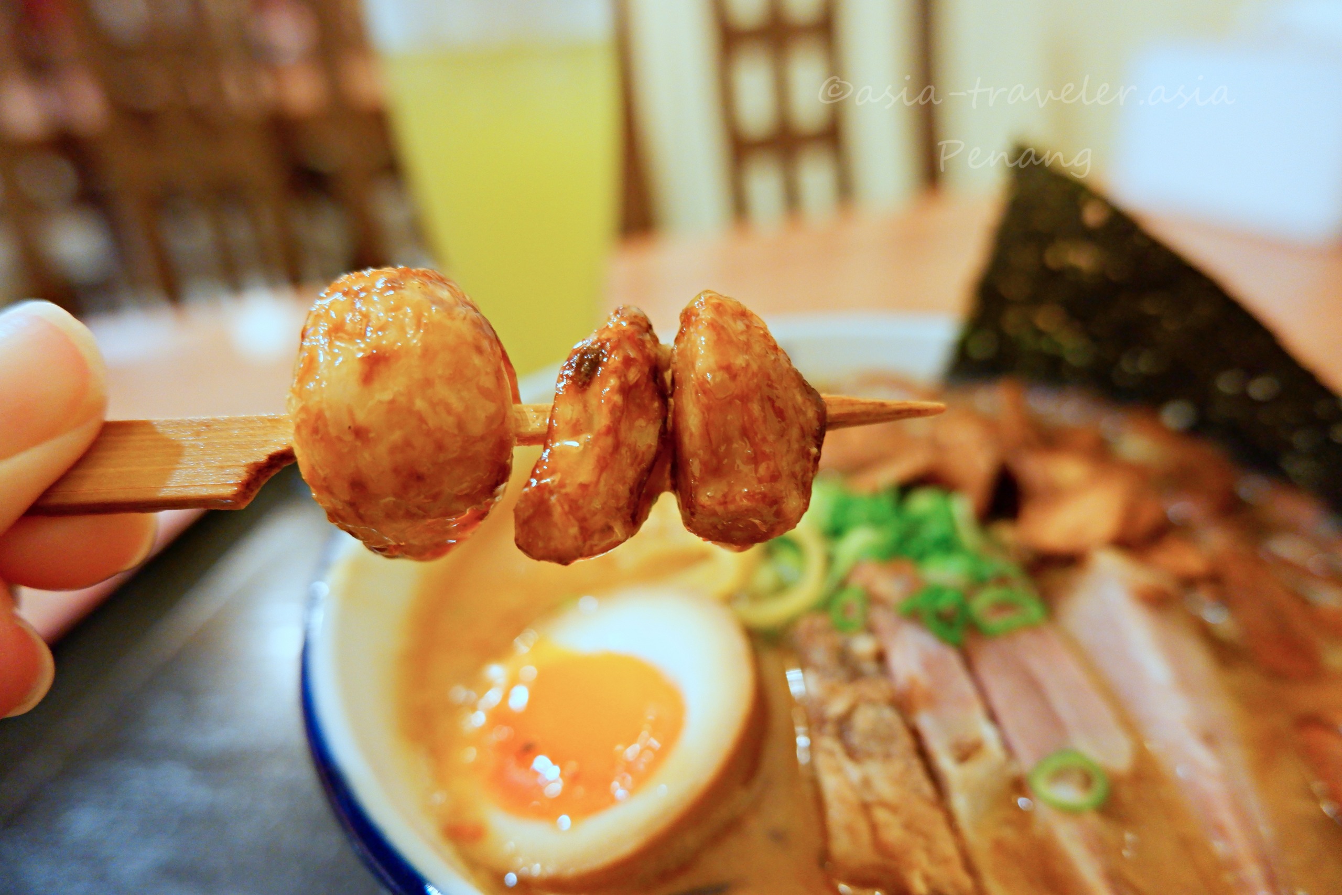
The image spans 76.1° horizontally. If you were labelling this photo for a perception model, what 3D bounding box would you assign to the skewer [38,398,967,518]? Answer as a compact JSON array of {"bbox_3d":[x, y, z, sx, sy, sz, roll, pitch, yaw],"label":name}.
[{"bbox_3d":[-0.028,0.001,0.091,0.116,0.003,0.010,-2,59,-1],"label":"skewer"}]

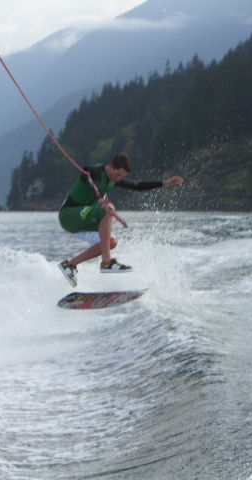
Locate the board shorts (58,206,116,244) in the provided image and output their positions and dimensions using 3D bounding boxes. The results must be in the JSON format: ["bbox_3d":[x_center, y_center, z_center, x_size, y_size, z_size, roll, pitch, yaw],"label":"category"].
[{"bbox_3d":[-0.323,-0.122,17.700,0.460,0.330,0.420,0,1,13],"label":"board shorts"}]

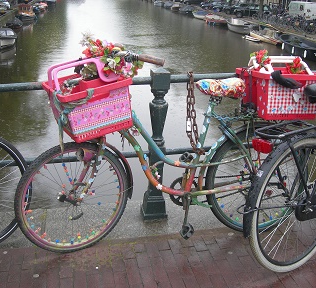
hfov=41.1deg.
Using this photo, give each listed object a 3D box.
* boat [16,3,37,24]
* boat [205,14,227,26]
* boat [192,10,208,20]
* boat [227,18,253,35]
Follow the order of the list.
[{"bbox_3d":[-14.200,-14.400,46.000,2.000,2.000,5.600,-2,23,-10],"label":"boat"},{"bbox_3d":[6.500,-13.800,47.000,1.800,1.200,4.700,-2,23,-10],"label":"boat"},{"bbox_3d":[5.600,-16.100,53.000,1.900,1.200,5.000,-2,23,-10],"label":"boat"},{"bbox_3d":[8.200,-11.500,41.500,2.000,1.300,5.300,-2,23,-10],"label":"boat"}]

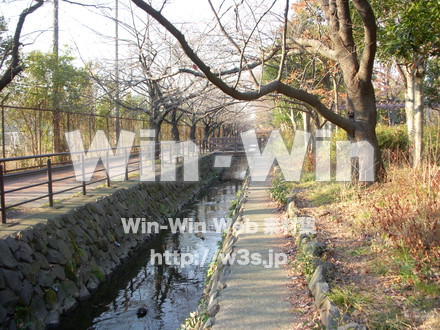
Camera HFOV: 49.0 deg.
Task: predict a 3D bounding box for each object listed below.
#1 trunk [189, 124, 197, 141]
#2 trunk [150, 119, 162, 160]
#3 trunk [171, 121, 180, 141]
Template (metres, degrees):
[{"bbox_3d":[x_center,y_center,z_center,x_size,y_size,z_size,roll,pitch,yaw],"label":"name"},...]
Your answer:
[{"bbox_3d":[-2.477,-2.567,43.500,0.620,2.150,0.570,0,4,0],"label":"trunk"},{"bbox_3d":[-3.892,-1.501,29.600,0.730,2.500,0.620,0,4,0],"label":"trunk"},{"bbox_3d":[-3.363,-2.192,36.500,0.680,2.350,0.620,0,4,0],"label":"trunk"}]

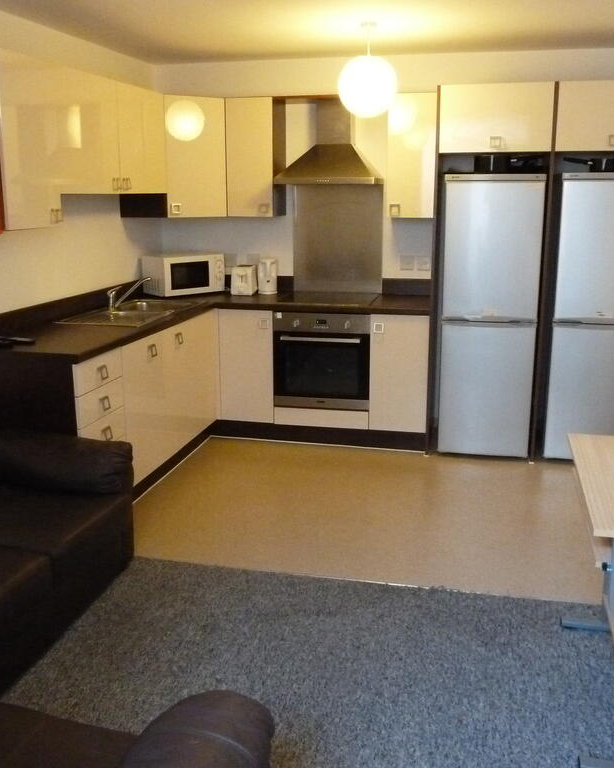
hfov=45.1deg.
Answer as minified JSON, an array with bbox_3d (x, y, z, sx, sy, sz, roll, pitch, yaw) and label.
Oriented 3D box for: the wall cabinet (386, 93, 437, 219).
[{"bbox_3d":[0.659,-1.383,4.519,0.300,0.719,0.315,3,14,14],"label":"wall cabinet"}]

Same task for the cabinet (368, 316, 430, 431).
[{"bbox_3d":[0.617,-0.124,4.670,0.344,0.710,0.600,3,14,14],"label":"cabinet"}]

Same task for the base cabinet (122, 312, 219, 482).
[{"bbox_3d":[-0.998,0.010,4.145,0.600,0.710,1.223,3,14,14],"label":"base cabinet"}]

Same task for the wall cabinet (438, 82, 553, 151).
[{"bbox_3d":[1.075,-1.482,4.200,0.600,0.355,0.600,3,14,14],"label":"wall cabinet"}]

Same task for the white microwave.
[{"bbox_3d":[-0.823,-0.737,4.943,0.448,0.251,0.318,-11,18,-38],"label":"white microwave"}]

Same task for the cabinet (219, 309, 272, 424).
[{"bbox_3d":[-0.311,-0.172,4.905,0.357,0.715,0.570,3,14,13],"label":"cabinet"}]

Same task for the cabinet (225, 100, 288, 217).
[{"bbox_3d":[-0.320,-1.441,4.762,0.300,0.715,0.327,3,14,13],"label":"cabinet"}]

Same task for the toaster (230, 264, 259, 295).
[{"bbox_3d":[-0.415,-0.702,4.979,0.145,0.183,0.255,1,14,3],"label":"toaster"}]

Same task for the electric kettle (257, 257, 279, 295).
[{"bbox_3d":[-0.262,-0.726,5.002,0.140,0.230,0.195,-1,14,-3],"label":"electric kettle"}]

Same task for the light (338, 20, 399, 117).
[{"bbox_3d":[0.314,-1.610,3.807,0.300,0.472,0.300,3,14,14],"label":"light"}]

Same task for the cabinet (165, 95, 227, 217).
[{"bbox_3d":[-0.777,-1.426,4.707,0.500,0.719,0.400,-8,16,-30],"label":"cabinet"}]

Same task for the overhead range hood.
[{"bbox_3d":[0.154,-1.487,4.520,0.600,0.533,0.500,3,14,14],"label":"overhead range hood"}]

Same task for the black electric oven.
[{"bbox_3d":[0.147,-0.192,4.759,0.597,0.597,0.570,3,14,13],"label":"black electric oven"}]

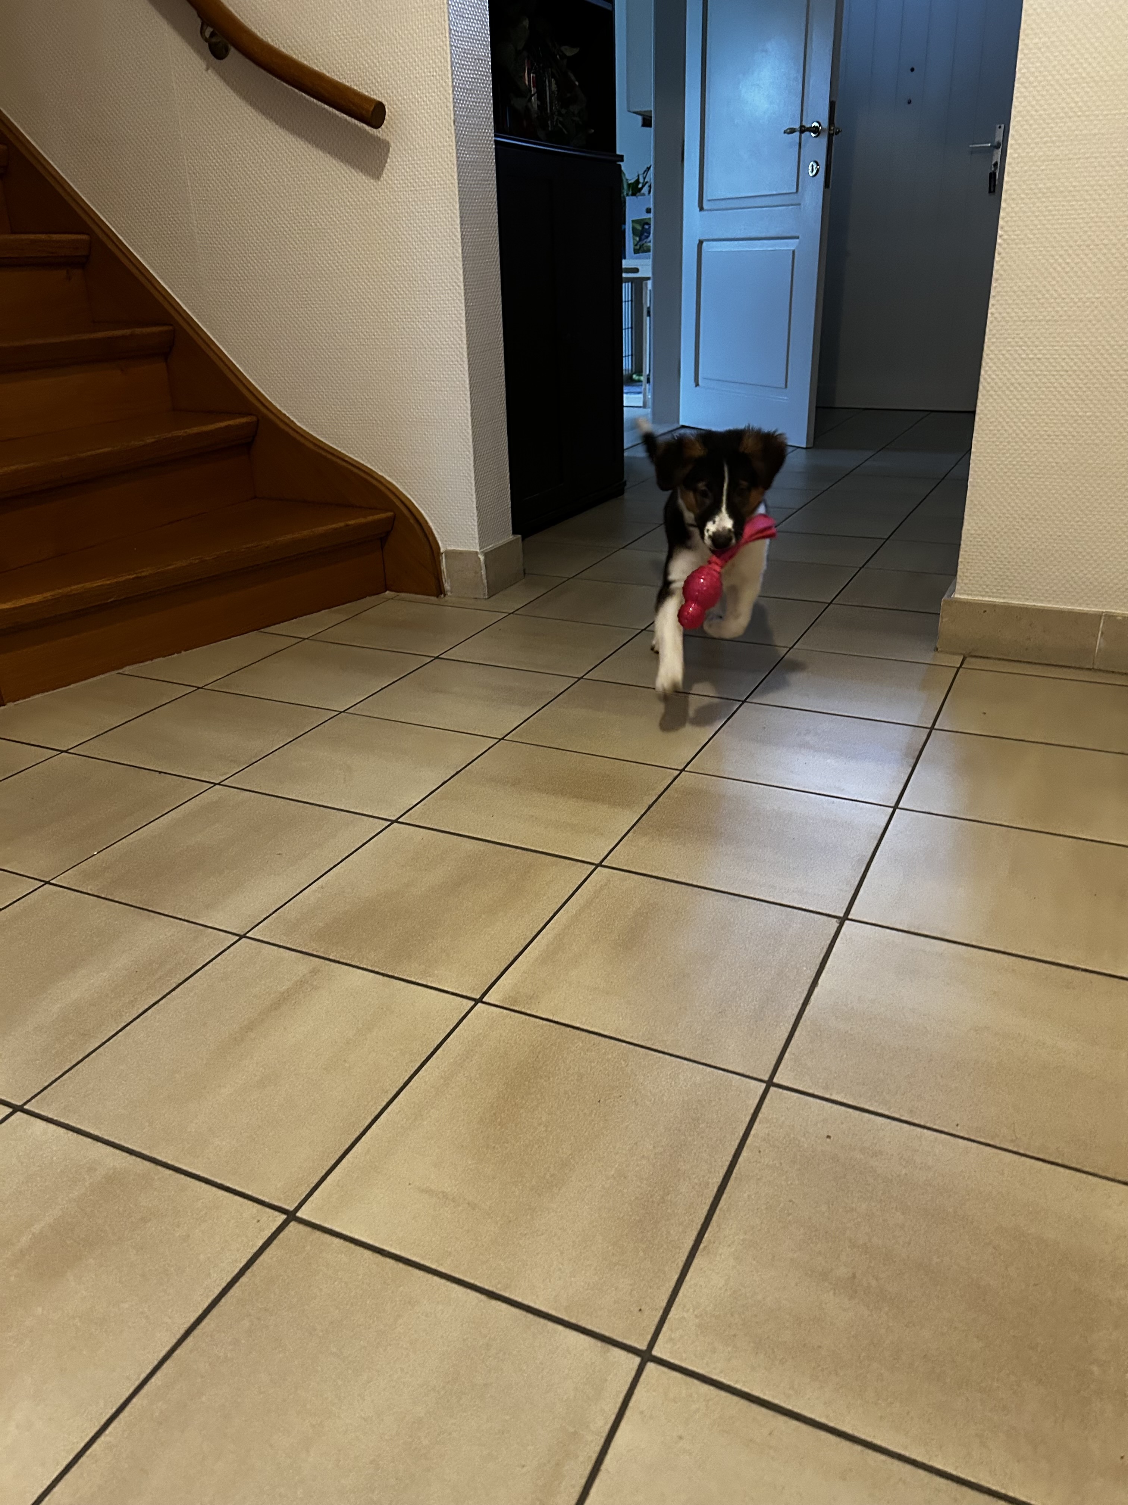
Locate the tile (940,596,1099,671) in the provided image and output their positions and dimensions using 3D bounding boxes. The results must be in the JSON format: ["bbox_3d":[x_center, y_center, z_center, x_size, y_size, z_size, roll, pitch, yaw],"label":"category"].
[{"bbox_3d":[0.818,-0.215,2.034,0.265,0.100,0.011,10,26,24],"label":"tile"}]

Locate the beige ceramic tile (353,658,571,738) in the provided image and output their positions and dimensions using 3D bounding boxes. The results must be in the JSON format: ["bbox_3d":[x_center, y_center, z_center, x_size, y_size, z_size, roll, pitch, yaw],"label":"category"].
[{"bbox_3d":[-0.169,-0.094,1.946,0.297,0.012,0.297,10,26,24],"label":"beige ceramic tile"}]

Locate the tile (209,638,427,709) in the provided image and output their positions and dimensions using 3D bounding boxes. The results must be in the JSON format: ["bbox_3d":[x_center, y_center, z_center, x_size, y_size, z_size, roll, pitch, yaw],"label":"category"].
[{"bbox_3d":[-0.442,-0.141,2.068,0.297,0.012,0.297,10,26,24],"label":"tile"}]

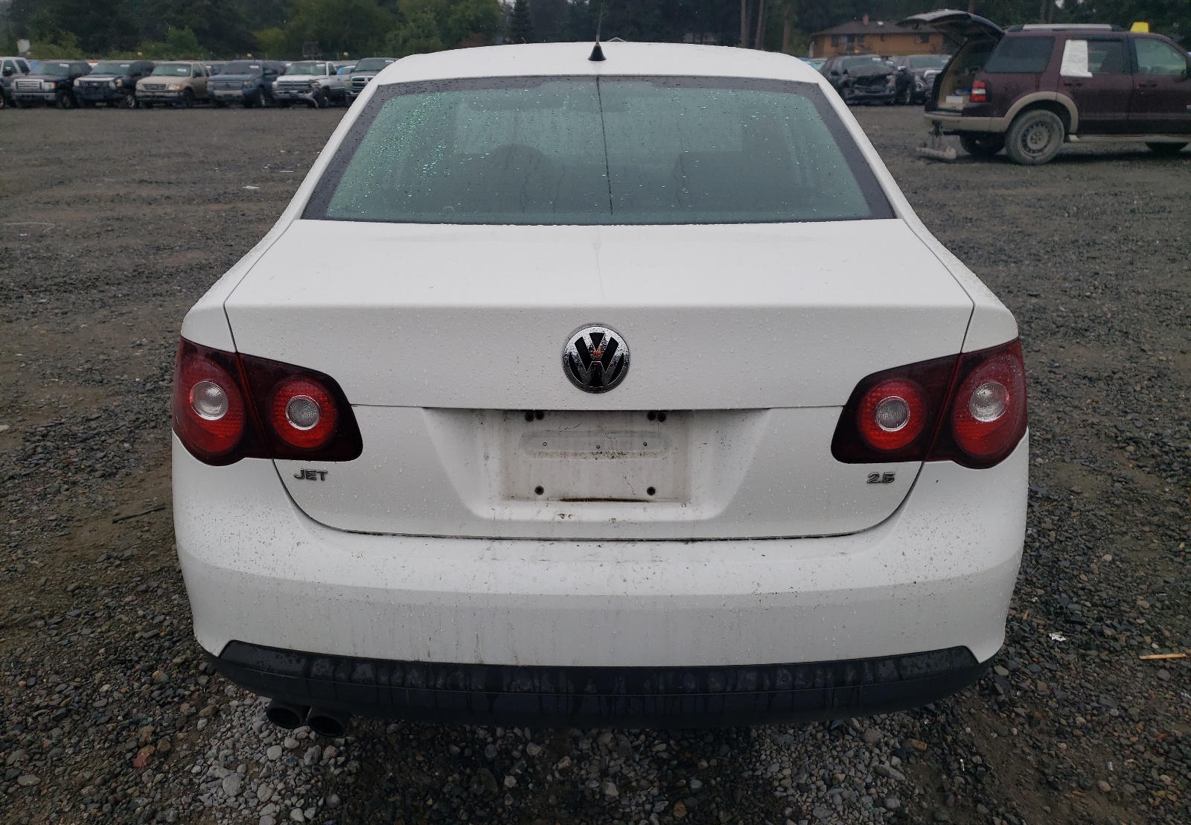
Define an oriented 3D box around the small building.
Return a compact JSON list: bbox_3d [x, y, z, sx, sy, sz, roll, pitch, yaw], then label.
[{"bbox_3d":[30.000,-39.978,96.053,13.300,4.500,8.000,3,21,7],"label":"small building"}]

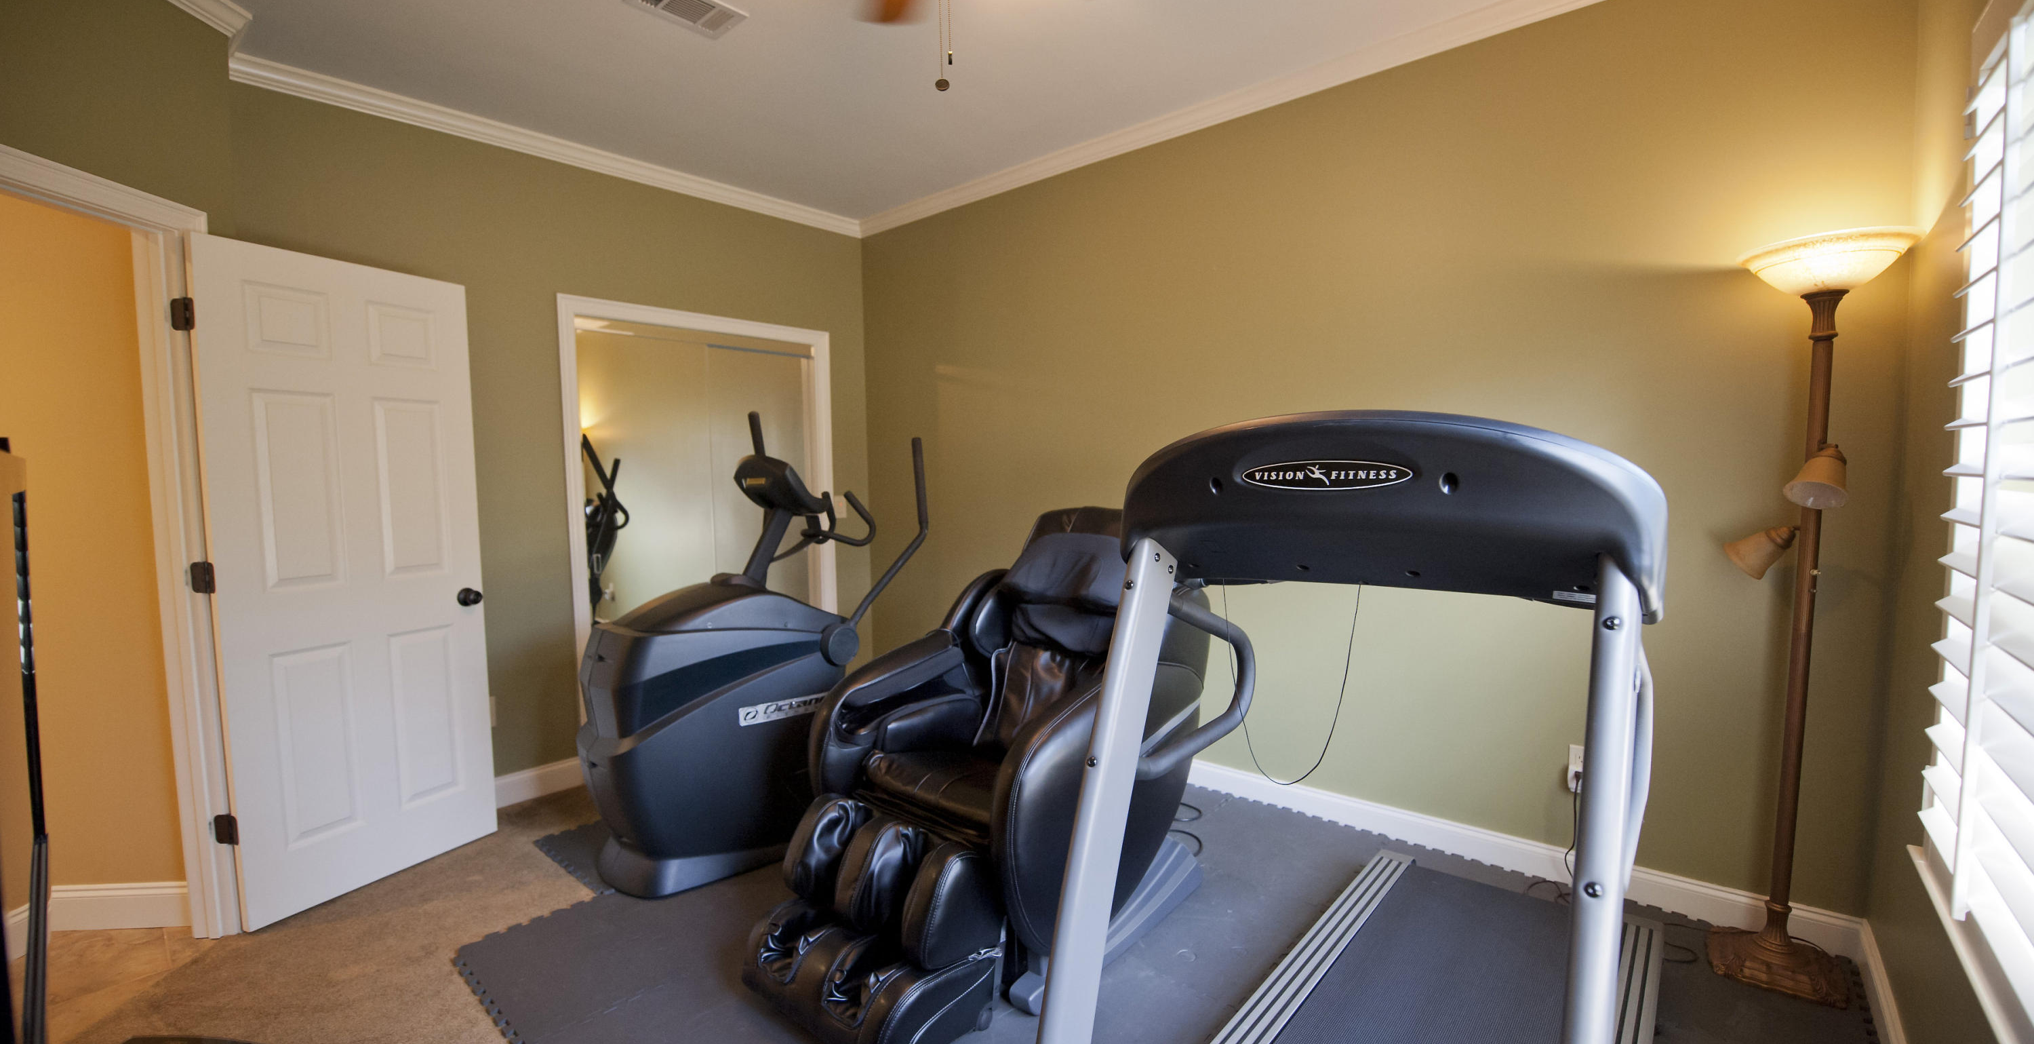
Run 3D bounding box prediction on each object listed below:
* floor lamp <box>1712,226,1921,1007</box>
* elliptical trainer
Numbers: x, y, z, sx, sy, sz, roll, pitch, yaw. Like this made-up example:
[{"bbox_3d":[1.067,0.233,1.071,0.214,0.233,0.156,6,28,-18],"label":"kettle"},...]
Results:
[{"bbox_3d":[1.996,0.245,2.004,0.350,1.860,0.350,2,5,40],"label":"floor lamp"},{"bbox_3d":[-0.833,0.361,3.105,1.700,1.570,0.700,-5,5,-45],"label":"elliptical trainer"}]

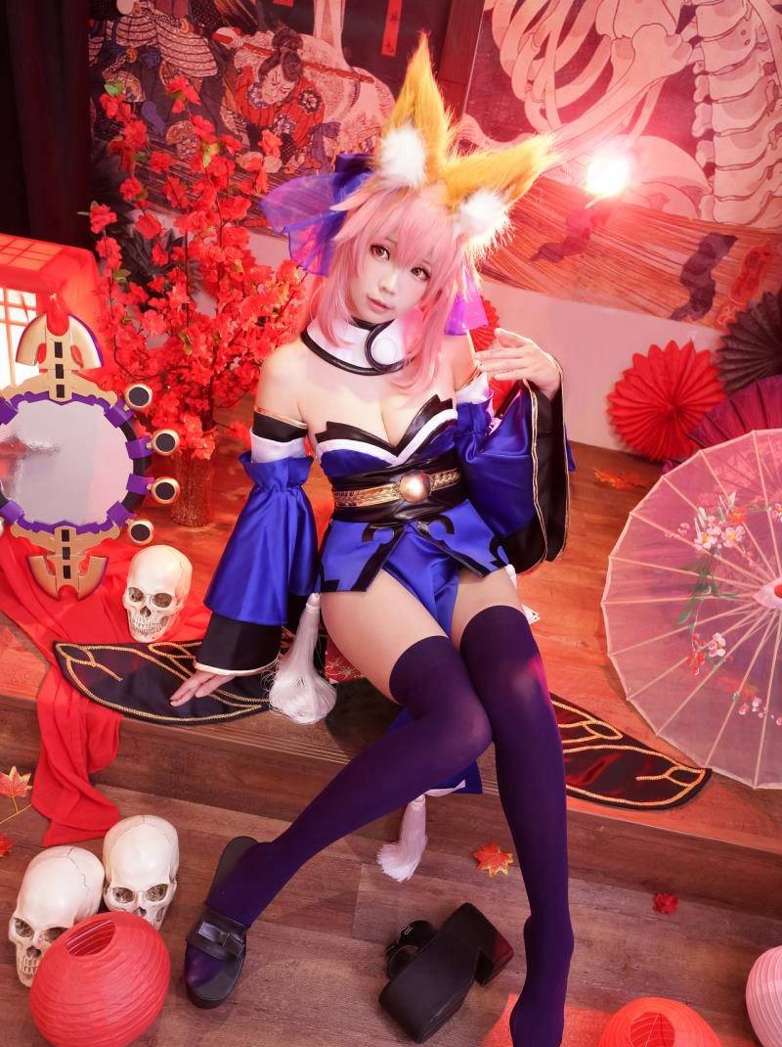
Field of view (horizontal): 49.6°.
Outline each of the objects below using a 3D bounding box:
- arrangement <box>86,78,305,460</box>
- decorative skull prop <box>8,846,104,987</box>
[{"bbox_3d":[-0.416,-0.503,1.819,0.480,0.800,0.440,10,27,1],"label":"arrangement"},{"bbox_3d":[-0.466,0.534,1.184,0.112,0.143,0.147,13,27,7],"label":"decorative skull prop"}]

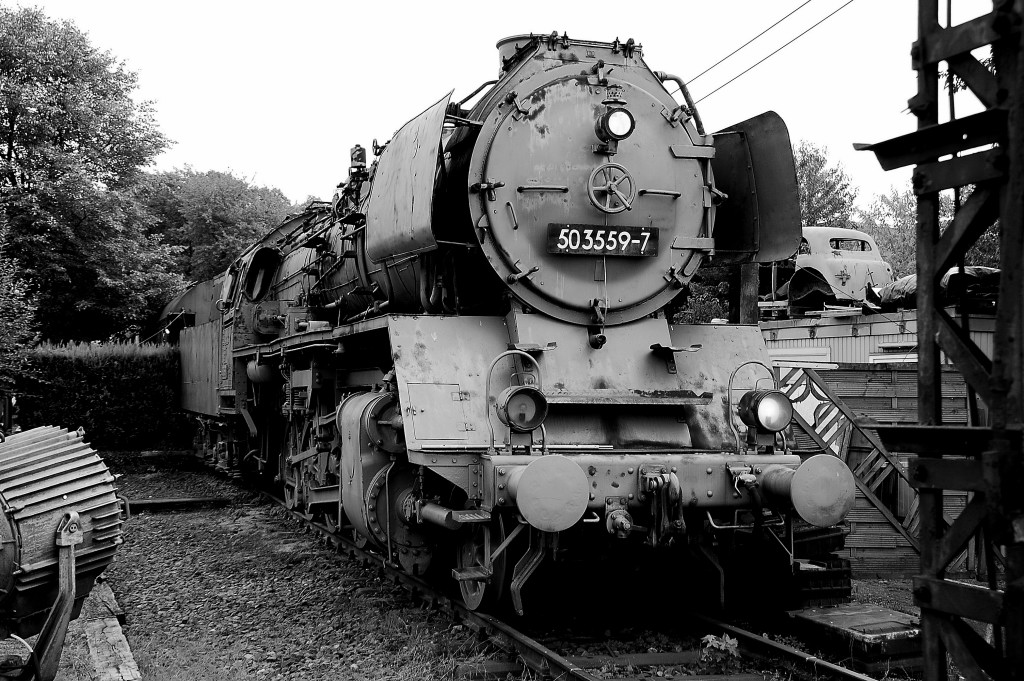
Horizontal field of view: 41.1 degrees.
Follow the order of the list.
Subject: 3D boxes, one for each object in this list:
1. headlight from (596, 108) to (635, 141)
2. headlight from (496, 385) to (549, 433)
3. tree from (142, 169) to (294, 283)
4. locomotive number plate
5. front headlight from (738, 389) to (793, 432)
[{"bbox_3d":[0.723,-1.506,9.585,0.230,0.235,0.225,1,-2,-16],"label":"headlight"},{"bbox_3d":[0.059,0.433,8.660,0.280,0.285,0.270,1,-2,-16],"label":"headlight"},{"bbox_3d":[-9.382,-1.082,43.839,6.000,8.810,5.800,1,-2,-12],"label":"tree"},{"bbox_3d":[0.656,-0.715,9.758,0.840,0.210,0.030,1,-2,-16],"label":"locomotive number plate"},{"bbox_3d":[1.701,0.467,9.137,0.275,0.280,0.270,1,-2,-16],"label":"front headlight"}]

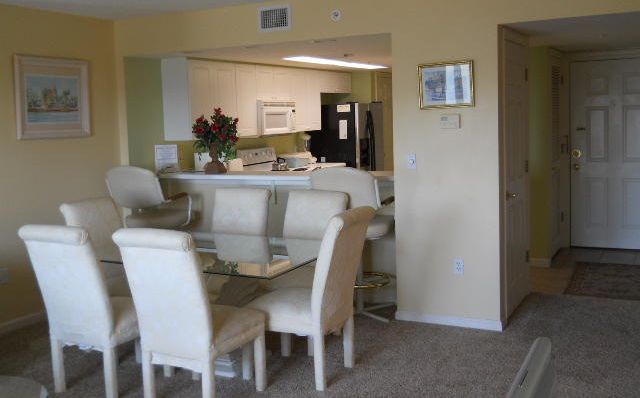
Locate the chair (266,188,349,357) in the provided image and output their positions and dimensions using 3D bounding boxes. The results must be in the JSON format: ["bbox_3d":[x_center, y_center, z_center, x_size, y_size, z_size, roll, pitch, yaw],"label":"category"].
[{"bbox_3d":[-0.099,0.478,4.736,0.465,1.010,0.660,2,8,29],"label":"chair"}]

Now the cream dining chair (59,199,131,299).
[{"bbox_3d":[-1.344,0.527,4.692,0.660,1.010,0.465,2,8,32],"label":"cream dining chair"}]

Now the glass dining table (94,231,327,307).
[{"bbox_3d":[-0.719,0.685,4.367,1.620,0.740,1.050,2,8,28],"label":"glass dining table"}]

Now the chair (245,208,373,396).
[{"bbox_3d":[-0.062,0.563,4.073,0.720,1.010,0.490,2,8,28],"label":"chair"}]

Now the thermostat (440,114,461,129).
[{"bbox_3d":[0.910,-0.542,4.803,0.140,0.098,0.030,2,8,28],"label":"thermostat"}]

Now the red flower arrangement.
[{"bbox_3d":[-0.940,-0.589,6.152,0.420,0.470,0.380,-3,7,-9],"label":"red flower arrangement"}]

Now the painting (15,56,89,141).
[{"bbox_3d":[-2.151,-0.821,5.599,0.040,0.645,0.735,2,8,29],"label":"painting"}]

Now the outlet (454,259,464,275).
[{"bbox_3d":[0.991,0.487,4.872,0.073,0.116,0.010,2,8,29],"label":"outlet"}]

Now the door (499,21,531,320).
[{"bbox_3d":[1.516,-0.153,5.249,0.045,2.030,0.800,2,8,29],"label":"door"}]

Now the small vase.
[{"bbox_3d":[-0.949,-0.367,6.176,0.215,0.275,0.215,-3,7,-9],"label":"small vase"}]

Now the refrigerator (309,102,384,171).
[{"bbox_3d":[0.376,-0.462,9.485,0.770,1.720,0.900,2,8,28],"label":"refrigerator"}]

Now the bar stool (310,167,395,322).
[{"bbox_3d":[0.299,0.323,5.296,0.570,1.170,0.580,1,7,21],"label":"bar stool"}]

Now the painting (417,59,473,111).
[{"bbox_3d":[0.881,-0.790,4.787,0.395,0.318,0.025,2,8,28],"label":"painting"}]

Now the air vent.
[{"bbox_3d":[-0.354,-1.411,5.350,0.300,0.200,0.020,2,8,29],"label":"air vent"}]

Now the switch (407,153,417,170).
[{"bbox_3d":[0.666,-0.272,4.976,0.073,0.117,0.016,2,8,28],"label":"switch"}]

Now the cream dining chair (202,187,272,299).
[{"bbox_3d":[-0.688,0.465,5.024,0.465,1.010,0.660,2,8,29],"label":"cream dining chair"}]

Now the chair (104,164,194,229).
[{"bbox_3d":[-1.466,0.289,6.021,0.560,1.180,0.570,1,7,24],"label":"chair"}]

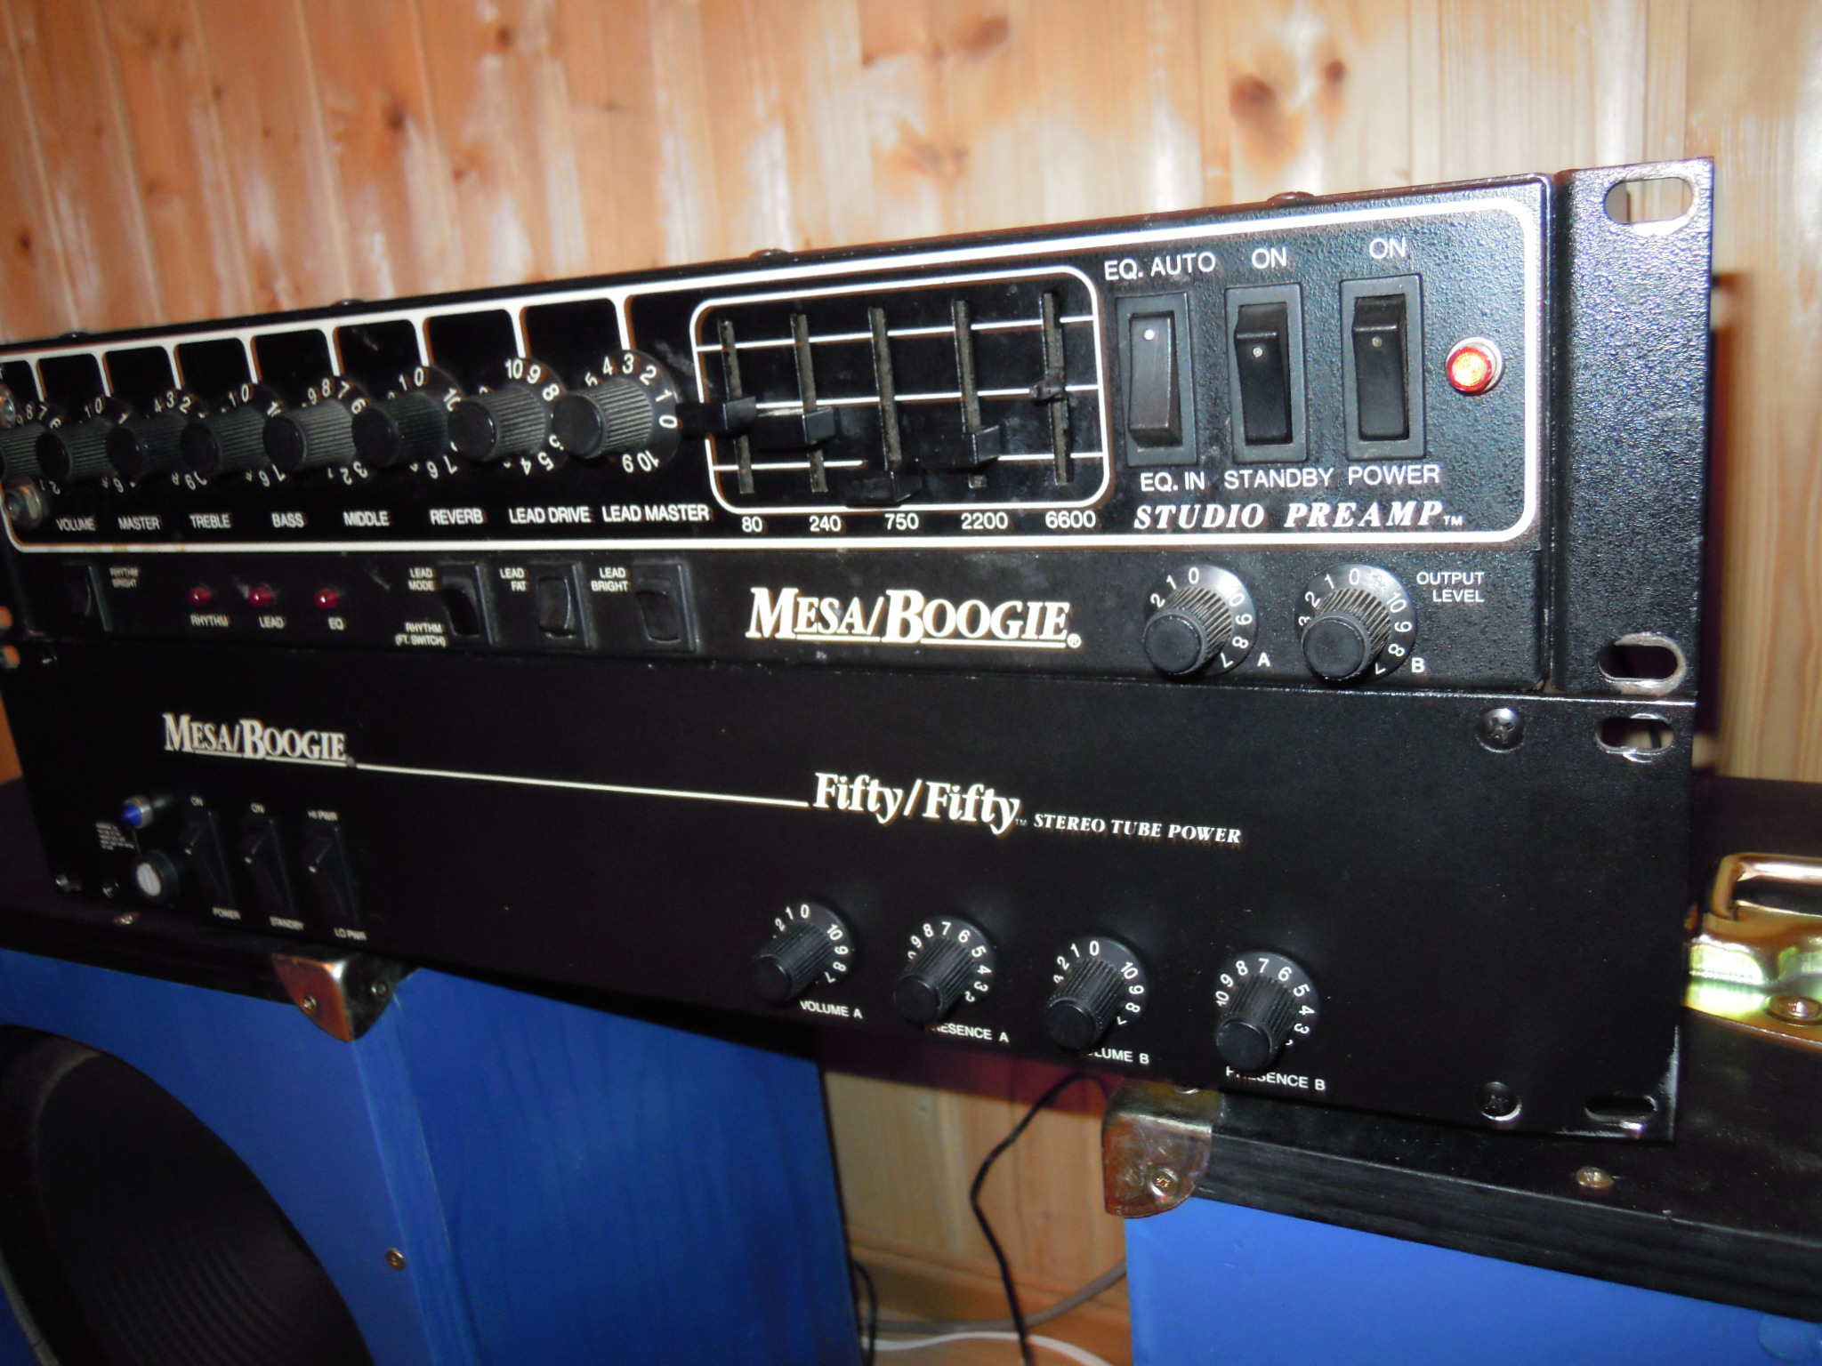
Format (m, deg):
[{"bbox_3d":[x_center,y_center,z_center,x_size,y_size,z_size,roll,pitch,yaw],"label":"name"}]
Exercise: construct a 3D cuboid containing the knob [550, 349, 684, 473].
[{"bbox_3d":[-0.066,-0.057,0.320,0.028,0.028,0.019,2,17,27],"label":"knob"}]

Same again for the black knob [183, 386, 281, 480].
[{"bbox_3d":[-0.175,-0.062,0.381,0.028,0.028,0.019,2,18,27],"label":"black knob"}]

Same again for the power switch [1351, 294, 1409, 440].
[{"bbox_3d":[0.081,-0.054,0.254,0.009,0.025,0.007,2,17,27],"label":"power switch"}]

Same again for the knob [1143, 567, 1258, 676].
[{"bbox_3d":[0.052,-0.010,0.276,0.022,0.022,0.019,2,17,27],"label":"knob"}]

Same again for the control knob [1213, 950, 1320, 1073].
[{"bbox_3d":[0.069,0.067,0.293,0.022,0.022,0.019,2,17,27],"label":"control knob"}]

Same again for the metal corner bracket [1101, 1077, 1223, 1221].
[{"bbox_3d":[0.059,0.100,0.325,0.025,0.025,0.030,2,18,27],"label":"metal corner bracket"}]

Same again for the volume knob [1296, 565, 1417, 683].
[{"bbox_3d":[0.078,-0.009,0.263,0.022,0.022,0.019,2,17,27],"label":"volume knob"}]

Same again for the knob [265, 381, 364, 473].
[{"bbox_3d":[-0.146,-0.060,0.361,0.028,0.028,0.019,2,17,27],"label":"knob"}]

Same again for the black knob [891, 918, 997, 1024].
[{"bbox_3d":[0.006,0.067,0.331,0.022,0.022,0.019,2,18,27],"label":"black knob"}]

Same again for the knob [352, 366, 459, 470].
[{"bbox_3d":[-0.119,-0.059,0.347,0.028,0.028,0.019,2,17,27],"label":"knob"}]

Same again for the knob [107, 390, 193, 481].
[{"bbox_3d":[-0.201,-0.063,0.394,0.028,0.028,0.019,2,18,27],"label":"knob"}]

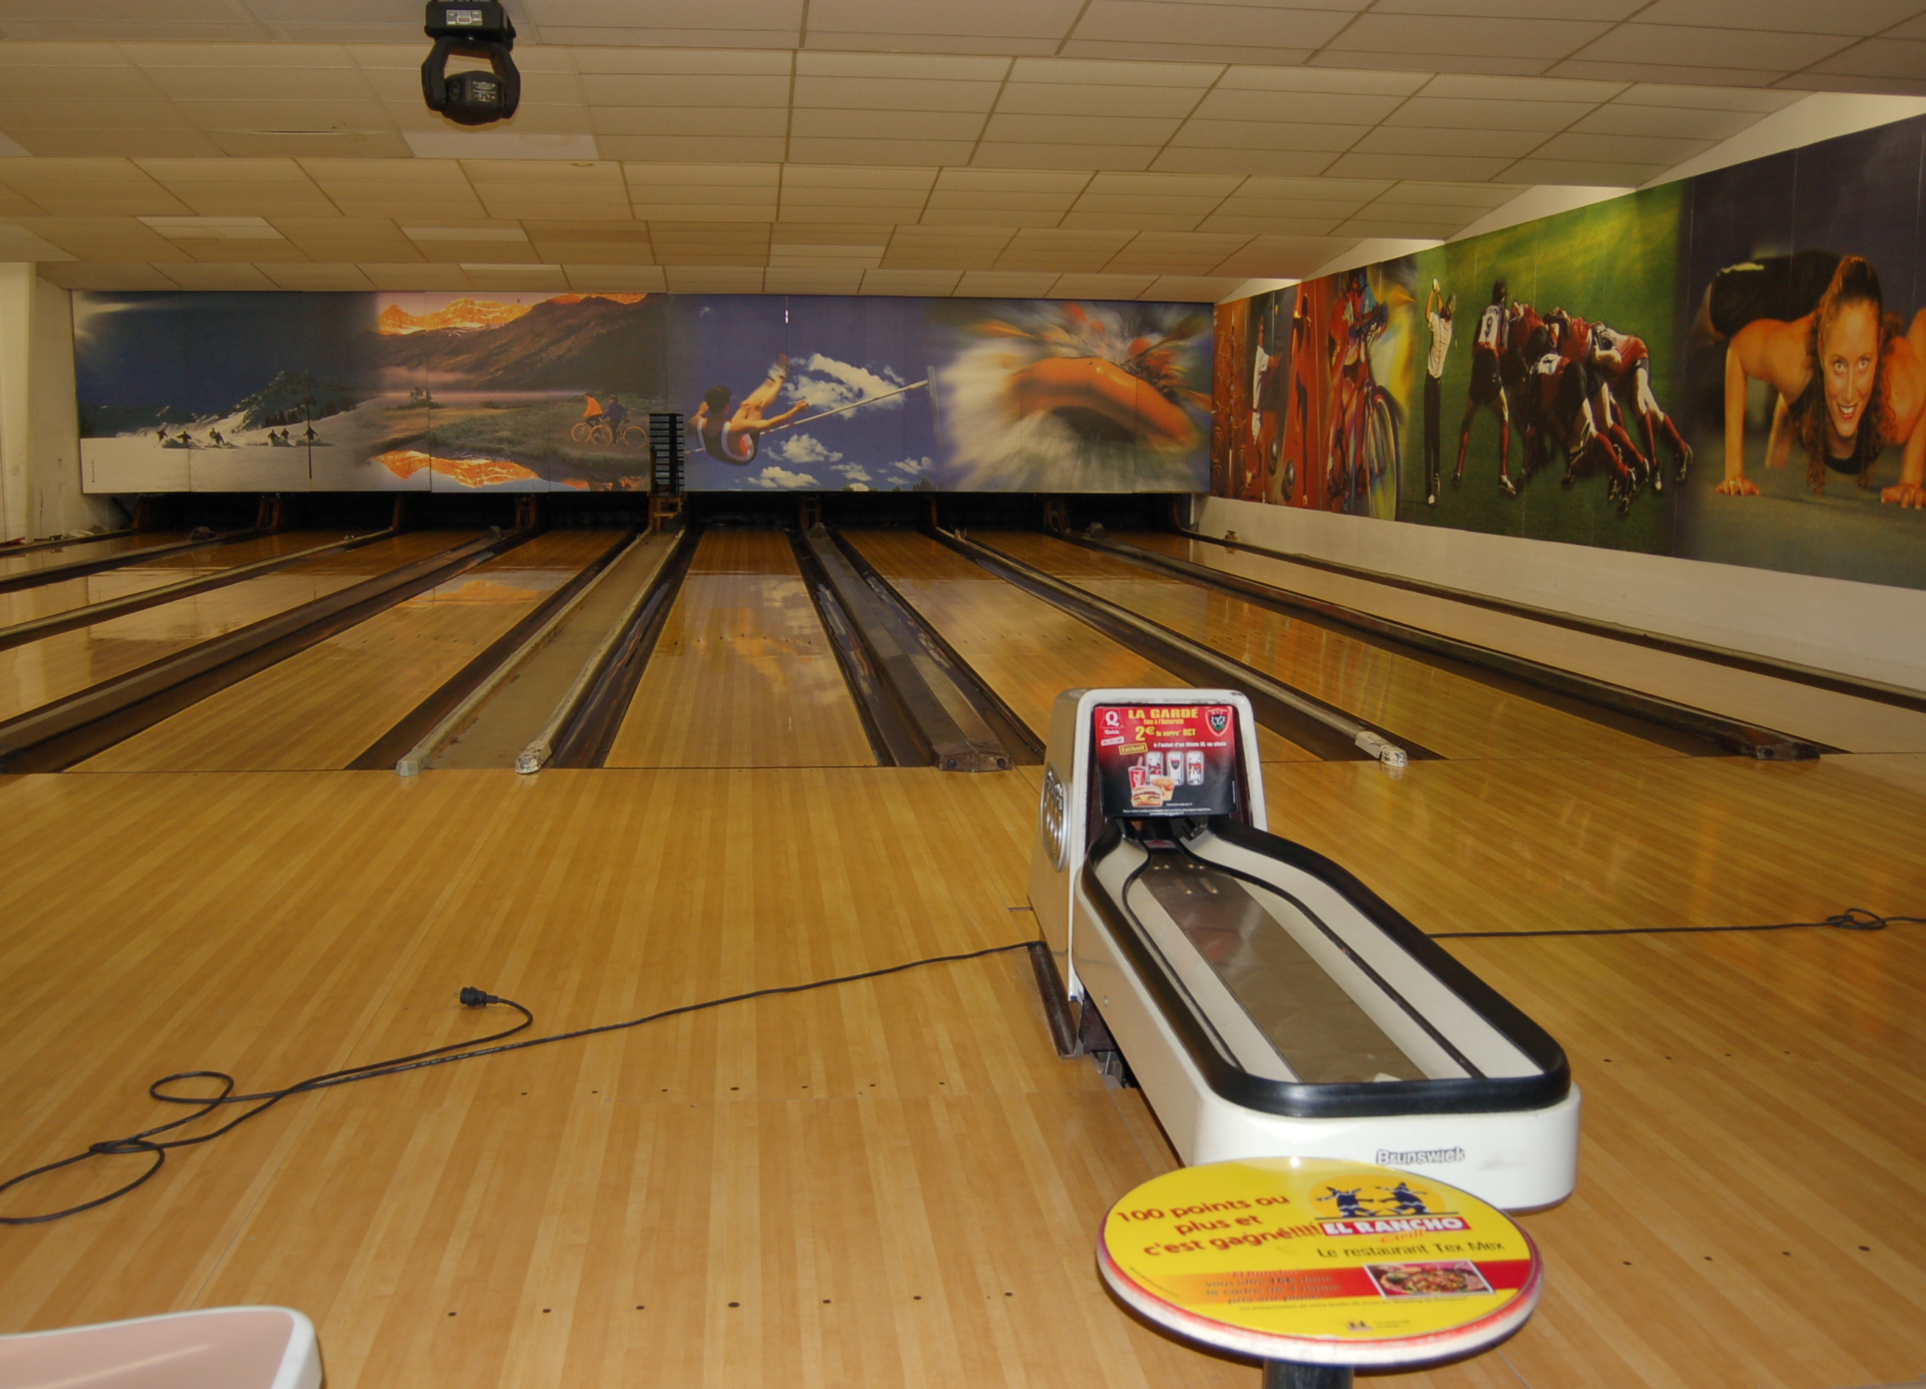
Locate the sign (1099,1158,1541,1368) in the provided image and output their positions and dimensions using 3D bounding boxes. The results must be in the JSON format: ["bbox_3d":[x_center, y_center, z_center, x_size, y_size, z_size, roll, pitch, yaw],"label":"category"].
[{"bbox_3d":[0.315,0.522,1.623,0.390,0.030,0.390,0,8,-7],"label":"sign"}]

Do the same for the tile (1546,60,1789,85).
[{"bbox_3d":[3.537,-3.120,8.721,1.240,0.020,0.310,0,3,-7],"label":"tile"}]

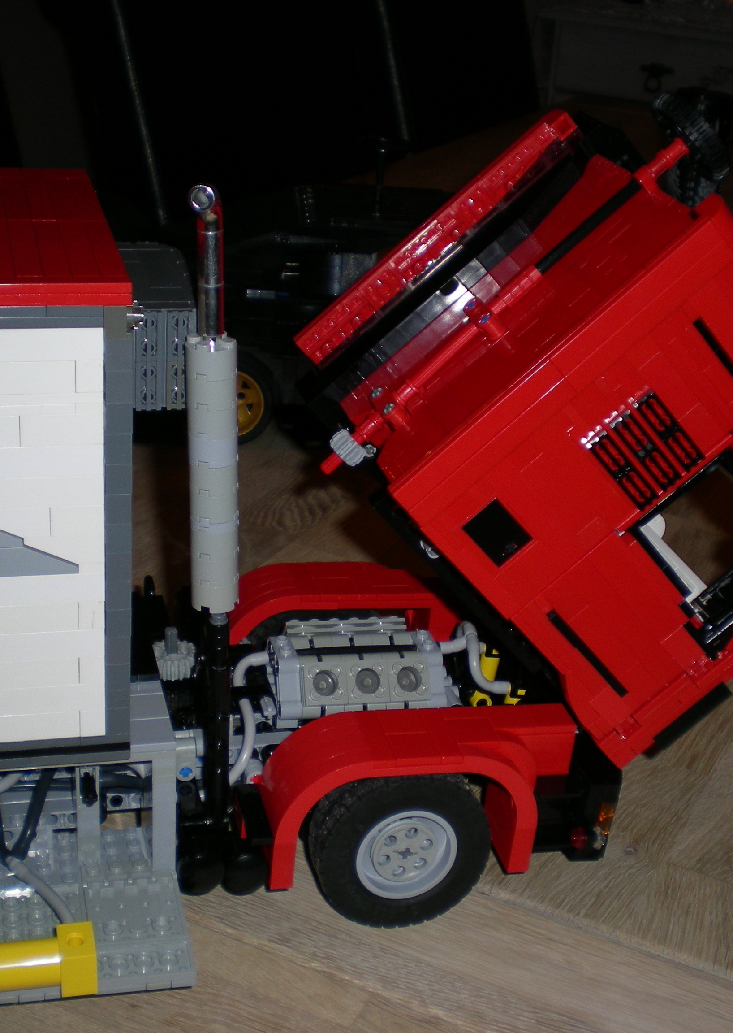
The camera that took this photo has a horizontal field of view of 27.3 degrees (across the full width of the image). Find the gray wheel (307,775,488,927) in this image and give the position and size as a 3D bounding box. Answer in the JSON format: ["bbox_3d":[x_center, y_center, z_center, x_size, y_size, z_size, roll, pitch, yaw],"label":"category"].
[{"bbox_3d":[0.012,0.115,0.538,0.062,0.062,0.020,-2,25,-15],"label":"gray wheel"}]

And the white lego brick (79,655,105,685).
[{"bbox_3d":[-0.087,0.047,0.480,0.008,0.010,0.008,-2,23,-14],"label":"white lego brick"}]

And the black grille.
[{"bbox_3d":[0.089,-0.021,0.483,0.028,0.032,0.004,-41,28,5],"label":"black grille"}]

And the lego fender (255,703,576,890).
[{"bbox_3d":[0.018,0.099,0.539,0.112,0.051,0.032,-2,25,-15],"label":"lego fender"}]

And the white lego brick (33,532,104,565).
[{"bbox_3d":[-0.093,0.009,0.461,0.024,0.010,0.008,-2,23,-14],"label":"white lego brick"}]

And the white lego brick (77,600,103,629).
[{"bbox_3d":[-0.086,0.029,0.473,0.008,0.010,0.008,-2,23,-14],"label":"white lego brick"}]

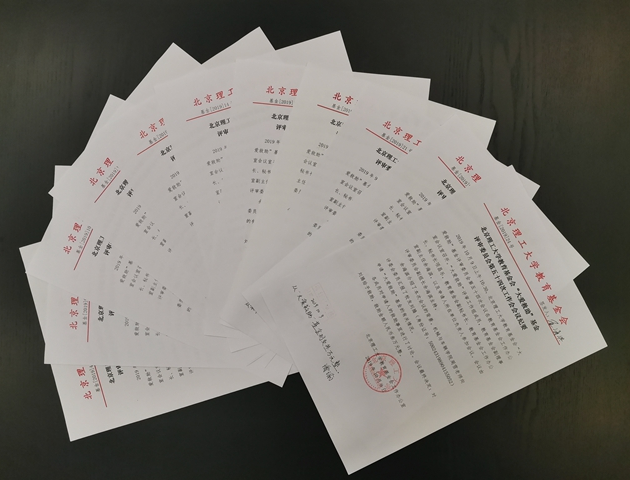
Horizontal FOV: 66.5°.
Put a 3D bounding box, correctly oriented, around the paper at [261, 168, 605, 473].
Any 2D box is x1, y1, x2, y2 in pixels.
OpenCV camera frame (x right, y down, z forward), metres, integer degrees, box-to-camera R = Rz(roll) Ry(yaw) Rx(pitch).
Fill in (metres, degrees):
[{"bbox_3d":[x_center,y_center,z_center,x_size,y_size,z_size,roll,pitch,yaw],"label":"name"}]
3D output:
[{"bbox_3d":[0.121,0.081,0.500,0.297,0.006,0.210,-26,86,-1],"label":"paper"}]

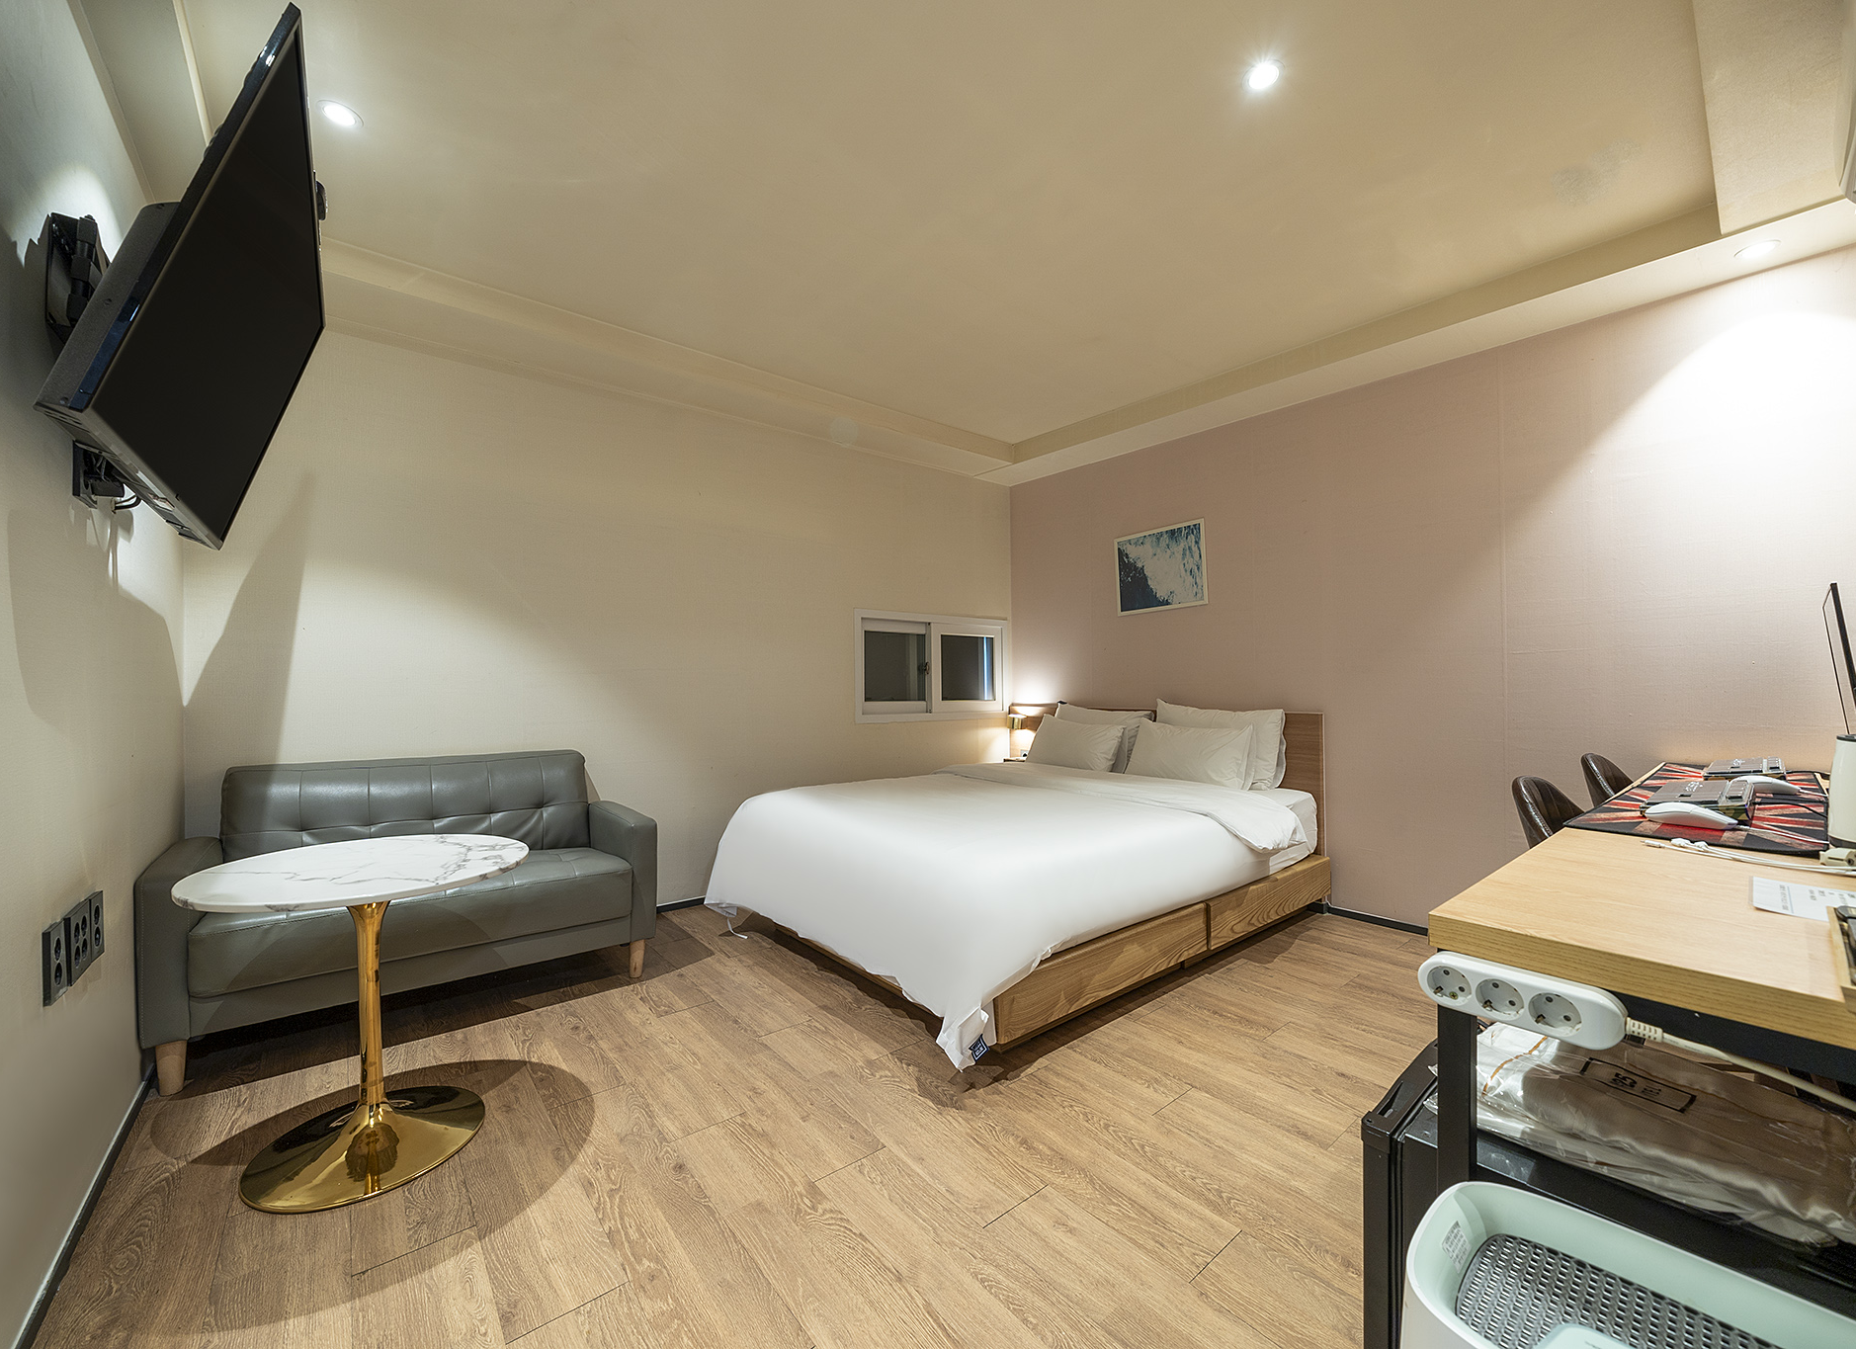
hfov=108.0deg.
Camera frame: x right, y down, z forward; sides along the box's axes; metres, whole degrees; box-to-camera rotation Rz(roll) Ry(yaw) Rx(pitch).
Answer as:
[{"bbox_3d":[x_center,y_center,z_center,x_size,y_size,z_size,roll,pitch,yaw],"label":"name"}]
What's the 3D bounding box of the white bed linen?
[{"bbox_3d":[0.365,0.768,2.929,2.007,0.515,1.654,1,-1,-40],"label":"white bed linen"}]

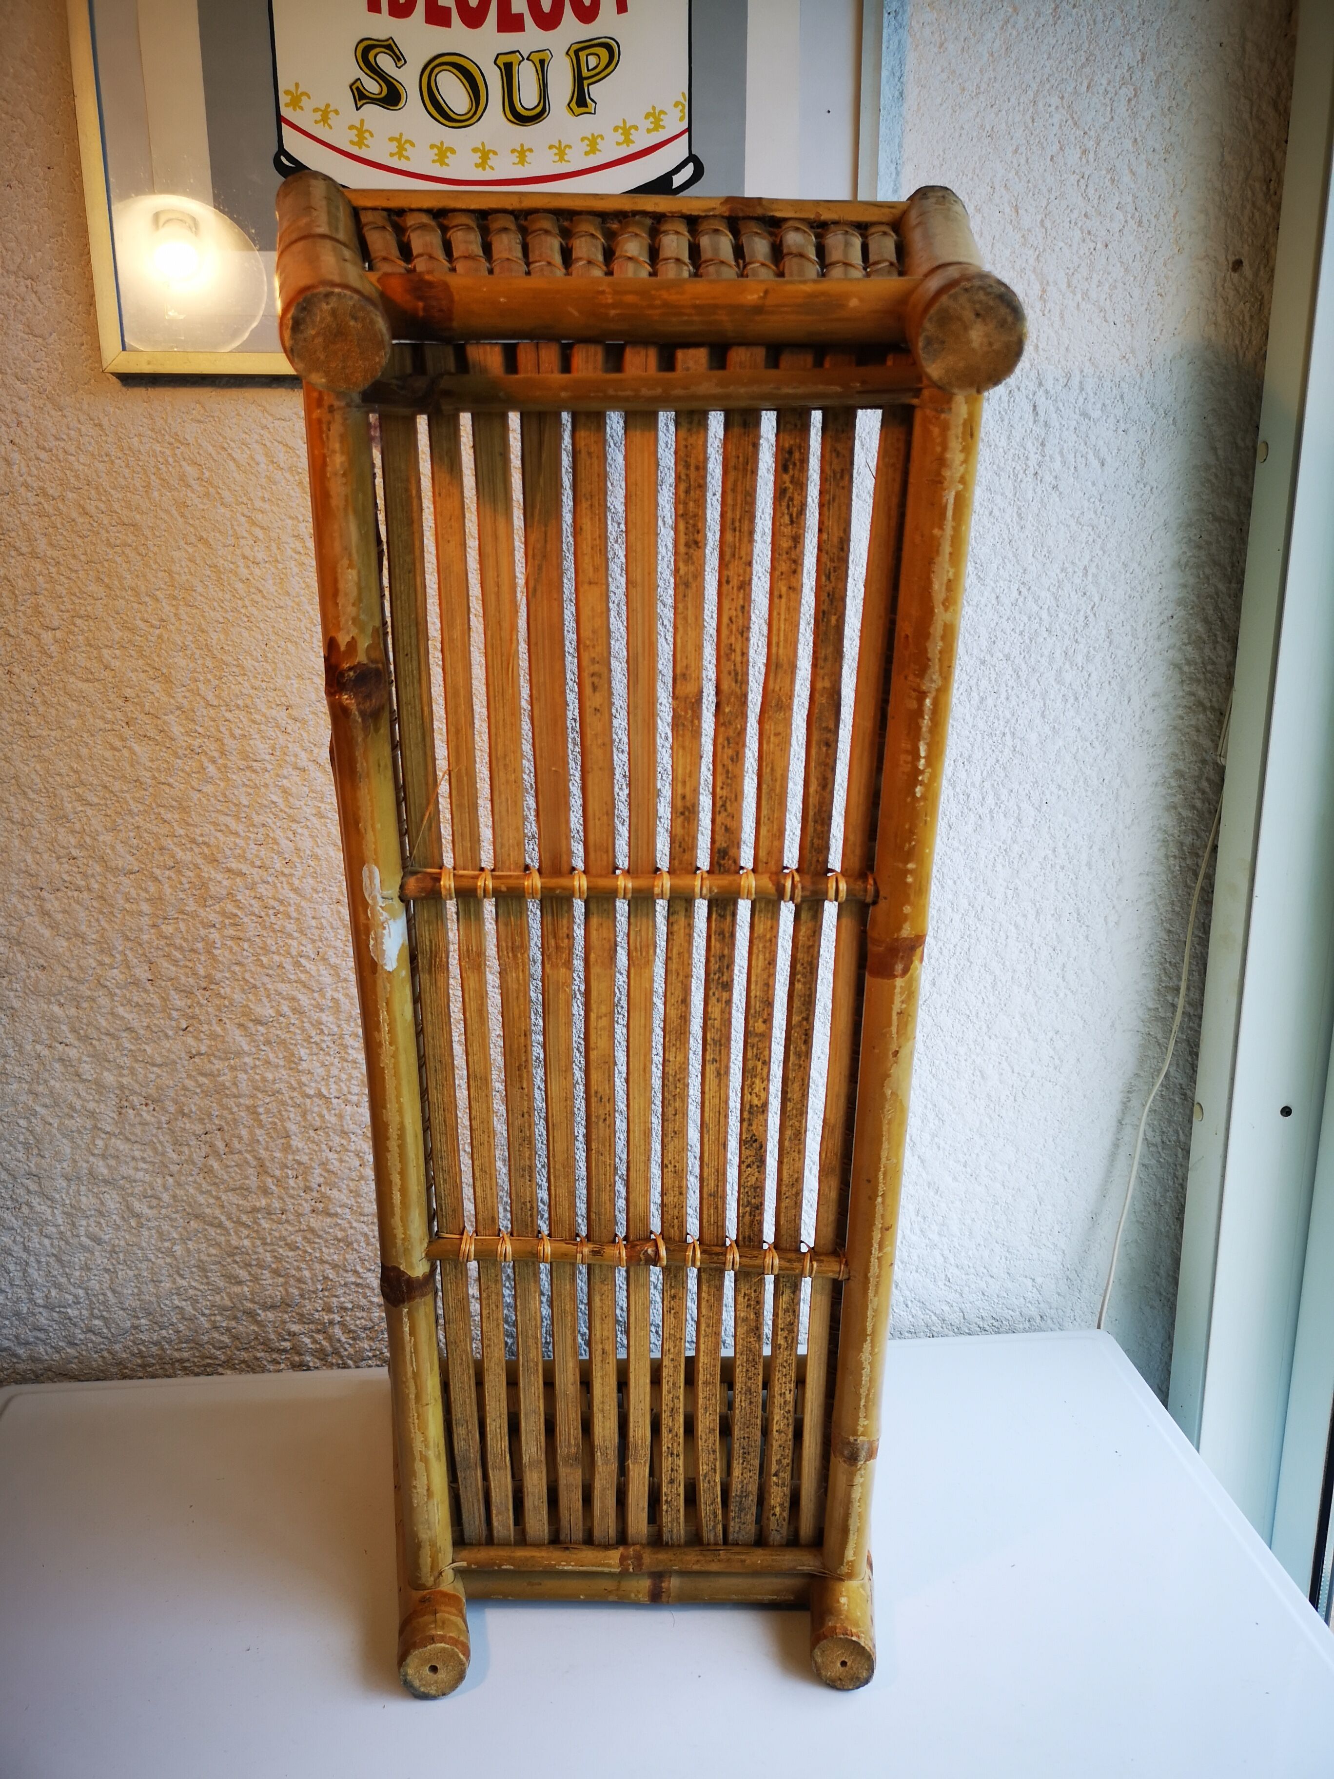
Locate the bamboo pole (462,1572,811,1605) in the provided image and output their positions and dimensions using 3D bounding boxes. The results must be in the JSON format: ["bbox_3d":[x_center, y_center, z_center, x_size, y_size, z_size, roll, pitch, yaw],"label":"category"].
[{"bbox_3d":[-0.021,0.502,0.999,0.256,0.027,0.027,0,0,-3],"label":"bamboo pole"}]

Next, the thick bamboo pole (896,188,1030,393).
[{"bbox_3d":[0.138,-0.302,0.679,0.043,0.043,0.322,4,34,6],"label":"thick bamboo pole"}]

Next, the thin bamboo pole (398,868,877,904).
[{"bbox_3d":[-0.014,-0.001,0.656,0.226,0.013,0.013,0,23,-1],"label":"thin bamboo pole"}]

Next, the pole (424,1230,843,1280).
[{"bbox_3d":[-0.017,0.214,0.807,0.245,0.013,0.013,3,23,-5],"label":"pole"}]

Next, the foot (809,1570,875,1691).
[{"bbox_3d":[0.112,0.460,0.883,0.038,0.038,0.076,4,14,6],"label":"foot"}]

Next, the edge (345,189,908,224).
[{"bbox_3d":[-0.019,-0.383,0.778,0.312,0.012,0.012,0,24,-3],"label":"edge"}]

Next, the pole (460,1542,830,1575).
[{"bbox_3d":[-0.019,0.472,0.979,0.268,0.019,0.019,0,0,-3],"label":"pole"}]

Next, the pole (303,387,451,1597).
[{"bbox_3d":[-0.149,0.101,0.749,0.028,0.745,0.028,-1,24,-3],"label":"pole"}]

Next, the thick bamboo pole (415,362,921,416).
[{"bbox_3d":[-0.004,-0.222,0.616,0.233,0.019,0.019,-1,24,-3],"label":"thick bamboo pole"}]

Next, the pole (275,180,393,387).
[{"bbox_3d":[-0.162,-0.300,0.662,0.042,0.042,0.322,-5,34,-12],"label":"pole"}]

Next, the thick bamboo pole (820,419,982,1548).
[{"bbox_3d":[0.122,0.099,0.765,0.028,0.745,0.028,-1,24,-3],"label":"thick bamboo pole"}]

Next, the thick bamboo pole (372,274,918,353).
[{"bbox_3d":[-0.007,-0.250,0.598,0.234,0.028,0.028,-1,24,-3],"label":"thick bamboo pole"}]

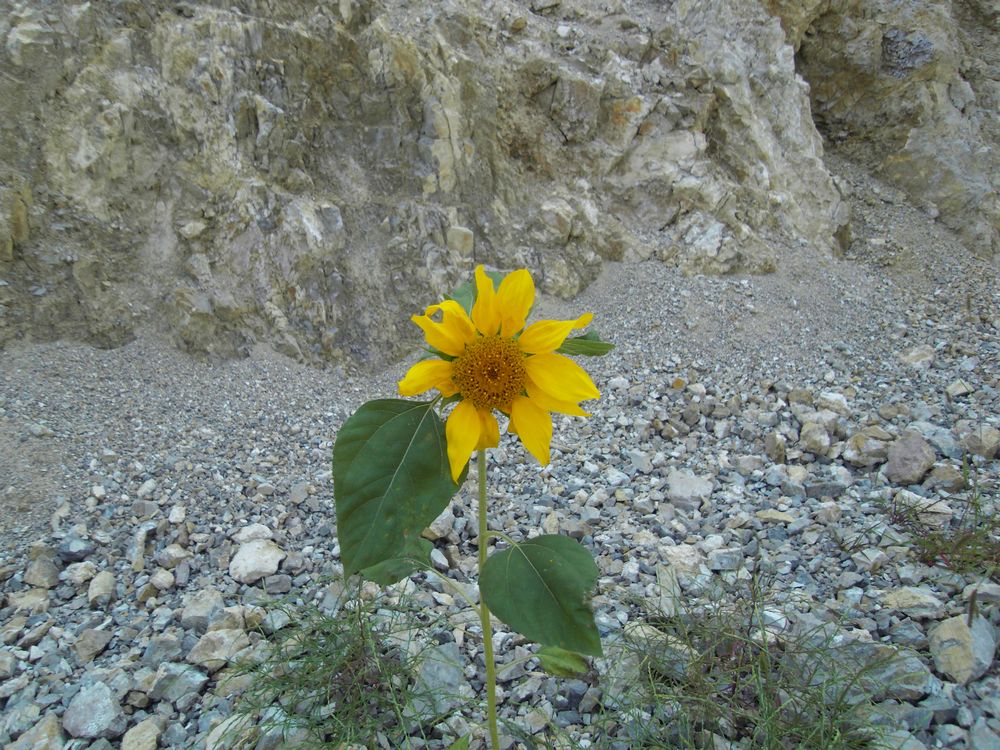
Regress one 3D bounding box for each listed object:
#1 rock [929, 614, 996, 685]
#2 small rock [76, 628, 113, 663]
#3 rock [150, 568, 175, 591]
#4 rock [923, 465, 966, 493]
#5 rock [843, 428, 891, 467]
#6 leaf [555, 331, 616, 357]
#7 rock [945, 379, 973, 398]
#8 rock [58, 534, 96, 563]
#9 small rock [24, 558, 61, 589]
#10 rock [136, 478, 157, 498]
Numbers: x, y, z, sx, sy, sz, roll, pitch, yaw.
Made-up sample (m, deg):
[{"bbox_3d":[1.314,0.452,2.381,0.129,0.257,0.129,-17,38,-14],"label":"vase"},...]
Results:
[{"bbox_3d":[0.846,0.502,1.268,0.122,0.104,0.095,4,7,35],"label":"rock"},{"bbox_3d":[-0.776,0.518,1.327,0.078,0.050,0.061,-4,7,-31],"label":"small rock"},{"bbox_3d":[-0.681,0.413,1.400,0.049,0.039,0.041,0,8,0],"label":"rock"},{"bbox_3d":[1.611,0.375,2.513,0.160,0.087,0.116,4,7,33],"label":"rock"},{"bbox_3d":[1.205,0.238,2.280,0.158,0.112,0.134,0,8,0],"label":"rock"},{"bbox_3d":[0.075,-0.029,0.640,0.061,0.024,0.040,0,8,0],"label":"leaf"},{"bbox_3d":[2.182,0.064,3.300,0.133,0.087,0.113,0,8,0],"label":"rock"},{"bbox_3d":[-0.926,0.378,1.520,0.083,0.057,0.071,0,8,0],"label":"rock"},{"bbox_3d":[-1.098,0.475,1.664,0.086,0.065,0.070,-4,7,-34],"label":"small rock"},{"bbox_3d":[-1.236,0.397,2.425,0.070,0.056,0.056,-3,7,-27],"label":"rock"}]

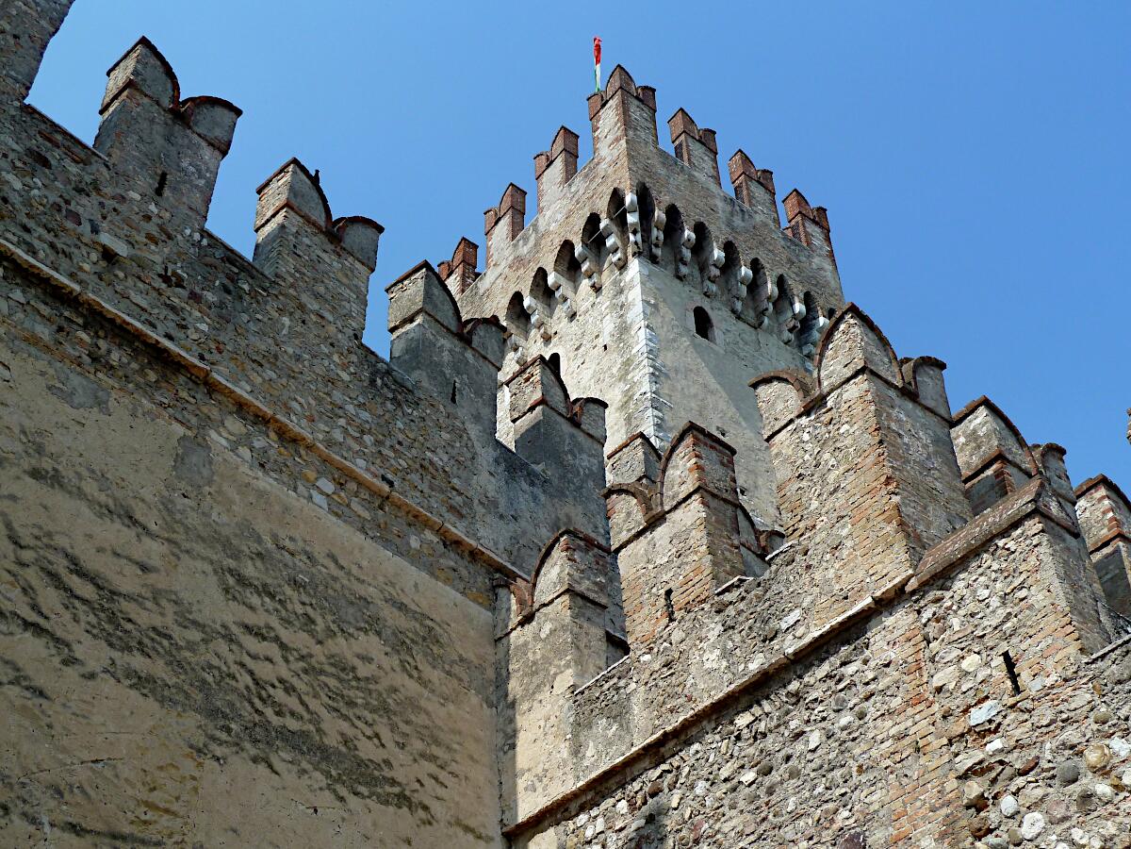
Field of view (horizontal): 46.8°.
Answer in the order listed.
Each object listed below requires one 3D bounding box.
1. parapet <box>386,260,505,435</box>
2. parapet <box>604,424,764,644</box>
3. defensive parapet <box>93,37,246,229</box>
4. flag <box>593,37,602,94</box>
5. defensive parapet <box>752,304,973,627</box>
[{"bbox_3d":[-1.889,-0.967,20.461,0.837,2.715,1.780,-32,-51,28],"label":"parapet"},{"bbox_3d":[1.367,1.468,15.927,0.756,2.519,1.673,28,-51,-28],"label":"parapet"},{"bbox_3d":[-5.404,-3.663,17.431,0.819,2.652,1.691,-32,-51,28],"label":"defensive parapet"},{"bbox_3d":[1.097,-12.381,45.000,0.300,1.350,1.500,-5,-43,3],"label":"flag"},{"bbox_3d":[3.345,0.637,14.240,1.531,3.498,1.602,28,-51,-28],"label":"defensive parapet"}]

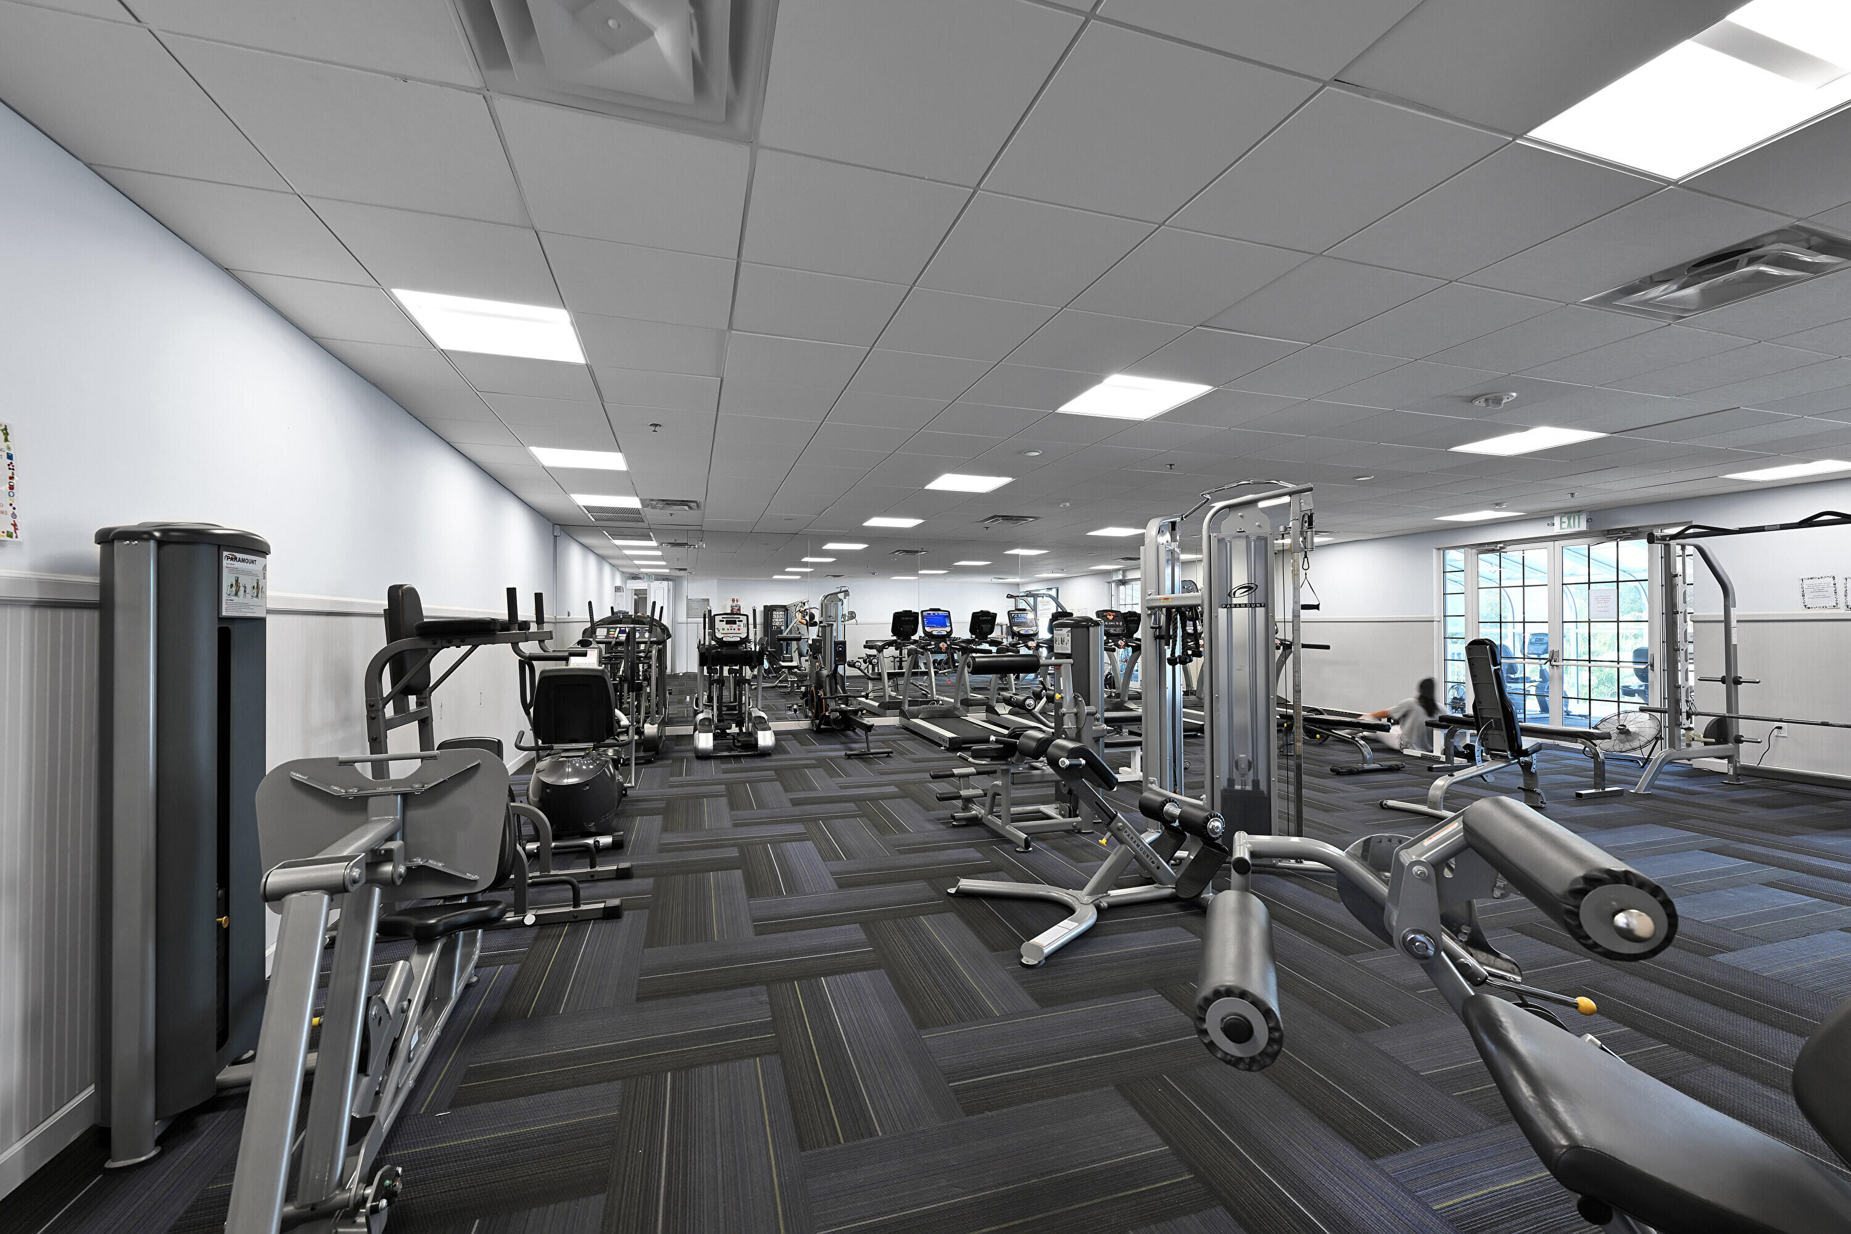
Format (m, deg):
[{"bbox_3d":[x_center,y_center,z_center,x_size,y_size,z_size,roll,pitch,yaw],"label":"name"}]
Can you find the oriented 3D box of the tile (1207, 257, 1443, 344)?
[{"bbox_3d":[1.504,-1.205,2.774,0.600,0.020,0.600,0,-1,-18],"label":"tile"}]

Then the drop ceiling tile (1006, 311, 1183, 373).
[{"bbox_3d":[0.738,-1.200,3.171,0.600,0.020,0.600,0,-1,-18],"label":"drop ceiling tile"}]

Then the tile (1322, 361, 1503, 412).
[{"bbox_3d":[2.482,-1.196,3.725,0.600,0.020,0.600,0,-1,-18],"label":"tile"}]

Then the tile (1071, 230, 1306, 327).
[{"bbox_3d":[0.921,-1.202,2.582,0.603,0.020,0.603,0,0,-18],"label":"tile"}]

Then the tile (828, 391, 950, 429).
[{"bbox_3d":[-0.213,-1.190,4.148,0.600,0.020,0.600,0,-1,-18],"label":"tile"}]

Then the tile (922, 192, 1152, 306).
[{"bbox_3d":[0.340,-1.202,2.396,0.603,0.020,0.603,0,0,-18],"label":"tile"}]

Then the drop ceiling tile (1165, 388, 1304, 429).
[{"bbox_3d":[1.712,-1.193,4.115,0.603,0.020,0.603,0,0,-18],"label":"drop ceiling tile"}]

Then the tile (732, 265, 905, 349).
[{"bbox_3d":[-0.427,-1.198,2.792,0.603,0.020,0.603,0,0,-18],"label":"tile"}]

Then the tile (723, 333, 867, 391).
[{"bbox_3d":[-0.613,-1.194,3.373,0.603,0.020,0.603,0,0,-18],"label":"tile"}]

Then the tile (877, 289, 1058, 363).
[{"bbox_3d":[0.154,-1.198,2.977,0.603,0.020,0.603,0,0,-18],"label":"tile"}]

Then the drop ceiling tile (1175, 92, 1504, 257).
[{"bbox_3d":[1.107,-1.206,2.001,0.603,0.020,0.603,0,0,-18],"label":"drop ceiling tile"}]

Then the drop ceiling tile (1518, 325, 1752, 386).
[{"bbox_3d":[3.245,-1.201,3.325,0.603,0.020,0.603,0,0,-18],"label":"drop ceiling tile"}]

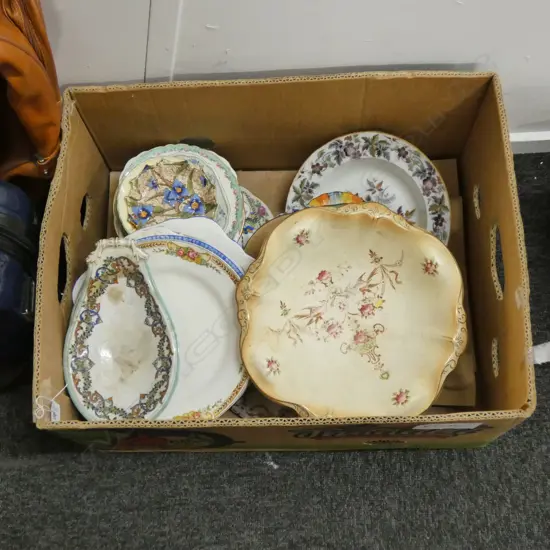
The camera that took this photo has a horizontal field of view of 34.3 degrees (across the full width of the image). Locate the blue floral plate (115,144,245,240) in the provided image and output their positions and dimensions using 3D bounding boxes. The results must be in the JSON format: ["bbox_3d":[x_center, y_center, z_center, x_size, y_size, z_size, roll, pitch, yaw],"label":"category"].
[{"bbox_3d":[-0.130,-0.092,1.210,0.178,0.040,0.178,-1,72,2],"label":"blue floral plate"}]

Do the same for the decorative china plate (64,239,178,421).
[{"bbox_3d":[-0.179,0.072,1.055,0.132,0.055,0.221,-2,79,-3],"label":"decorative china plate"}]

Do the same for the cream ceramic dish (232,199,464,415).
[{"bbox_3d":[0.092,0.050,1.068,0.275,0.033,0.274,-1,83,5],"label":"cream ceramic dish"}]

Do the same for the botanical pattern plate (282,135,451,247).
[{"bbox_3d":[0.120,-0.076,1.156,0.215,0.030,0.215,0,90,0],"label":"botanical pattern plate"}]

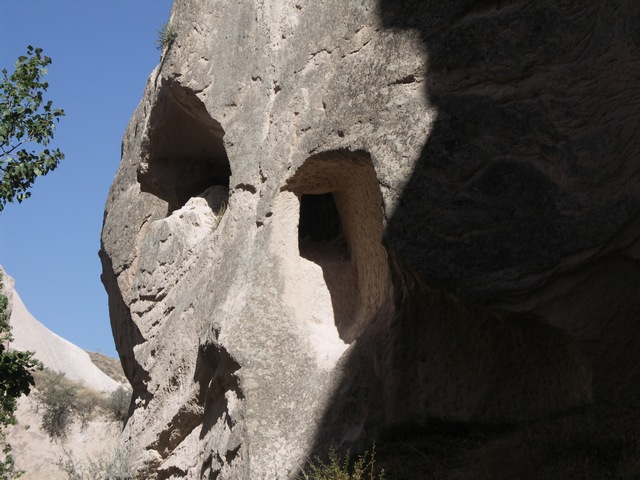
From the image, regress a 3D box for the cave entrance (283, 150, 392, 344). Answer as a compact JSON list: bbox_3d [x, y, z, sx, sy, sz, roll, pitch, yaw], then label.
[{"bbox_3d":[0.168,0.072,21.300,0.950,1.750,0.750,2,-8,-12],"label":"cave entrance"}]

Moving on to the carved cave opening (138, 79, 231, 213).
[{"bbox_3d":[-1.344,-0.927,22.000,0.850,1.250,0.800,-2,-8,15],"label":"carved cave opening"}]

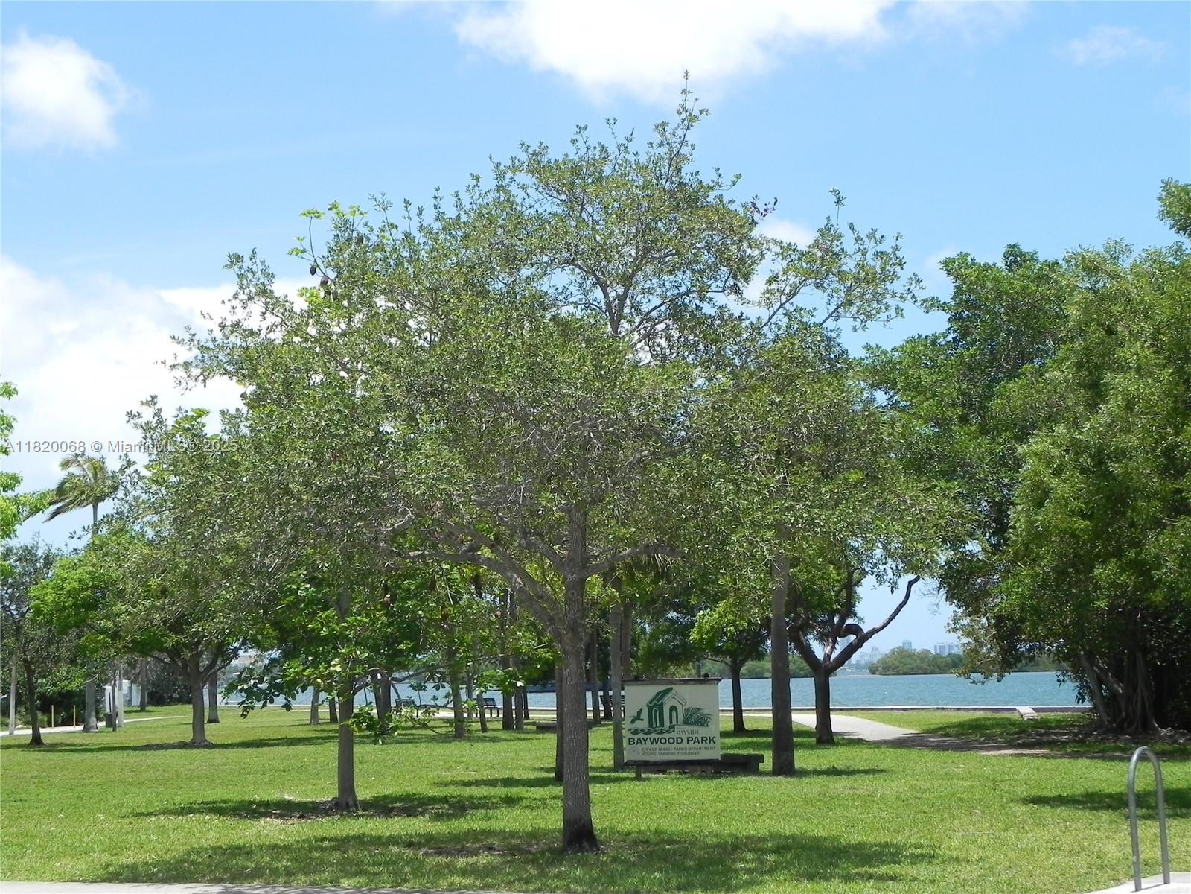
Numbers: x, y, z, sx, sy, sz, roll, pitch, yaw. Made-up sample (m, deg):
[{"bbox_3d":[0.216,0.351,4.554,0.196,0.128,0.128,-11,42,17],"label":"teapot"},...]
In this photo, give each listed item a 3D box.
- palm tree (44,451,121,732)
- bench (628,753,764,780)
[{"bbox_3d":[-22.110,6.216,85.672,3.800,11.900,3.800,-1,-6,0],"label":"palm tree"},{"bbox_3d":[1.718,5.398,33.800,2.220,0.420,0.450,-1,-6,0],"label":"bench"}]

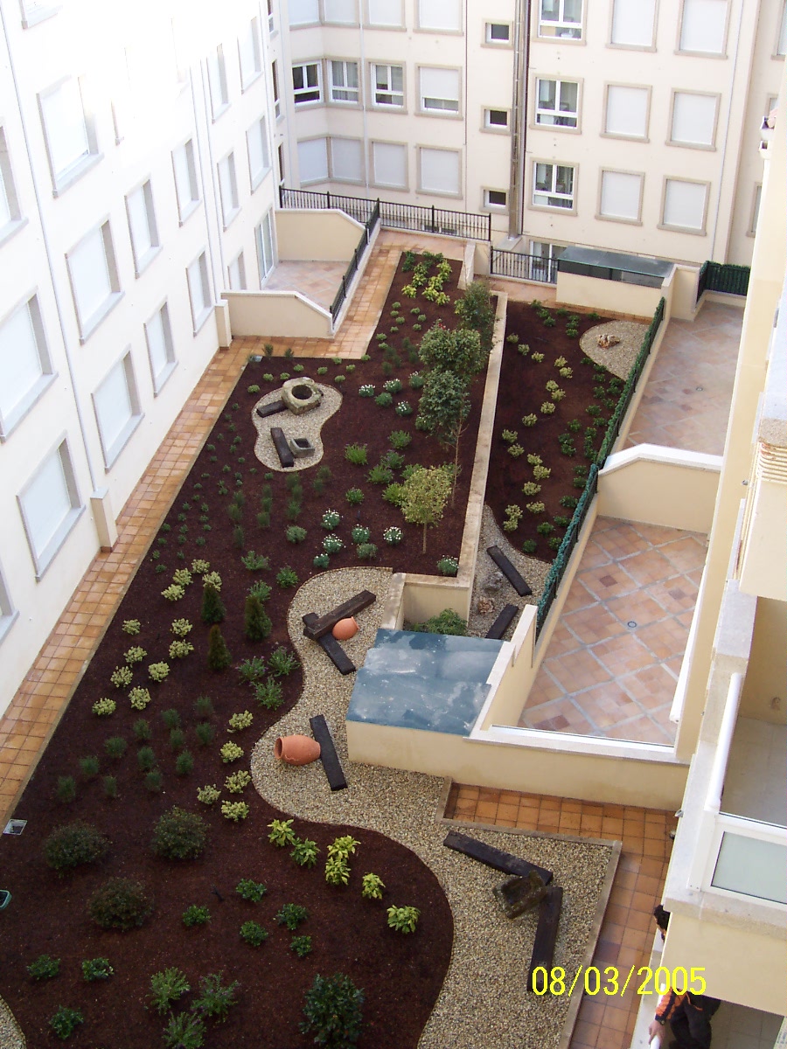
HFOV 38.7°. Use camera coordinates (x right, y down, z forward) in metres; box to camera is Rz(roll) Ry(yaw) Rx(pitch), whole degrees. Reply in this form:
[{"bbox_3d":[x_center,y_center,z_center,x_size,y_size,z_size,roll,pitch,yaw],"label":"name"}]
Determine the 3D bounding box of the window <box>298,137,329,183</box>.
[{"bbox_3d":[-3.032,-13.616,41.819,1.312,1.536,0.160,-22,39,-27],"label":"window"}]

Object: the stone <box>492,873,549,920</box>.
[{"bbox_3d":[1.756,5.117,15.478,0.660,0.260,0.390,-20,38,-24],"label":"stone"}]

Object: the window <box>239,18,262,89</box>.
[{"bbox_3d":[-4.008,-13.274,31.580,0.150,1.622,2.166,3,35,7],"label":"window"}]

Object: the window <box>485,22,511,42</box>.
[{"bbox_3d":[3.442,-16.128,36.703,0.896,0.624,0.160,15,38,23],"label":"window"}]

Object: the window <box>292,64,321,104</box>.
[{"bbox_3d":[-3.194,-16.021,40.740,1.159,1.481,0.150,-17,37,-21],"label":"window"}]

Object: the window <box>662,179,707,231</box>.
[{"bbox_3d":[9.674,-10.614,37.259,1.357,1.592,0.150,15,38,23],"label":"window"}]

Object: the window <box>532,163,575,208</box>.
[{"bbox_3d":[5.591,-11.745,38.835,1.491,1.531,0.170,17,38,26],"label":"window"}]

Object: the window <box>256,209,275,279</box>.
[{"bbox_3d":[-4.024,-8.580,34.679,0.170,1.881,2.037,2,34,6],"label":"window"}]

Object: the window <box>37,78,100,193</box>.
[{"bbox_3d":[-5.918,-7.180,20.274,0.170,1.602,2.244,2,34,6],"label":"window"}]

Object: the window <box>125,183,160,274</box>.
[{"bbox_3d":[-5.406,-6.415,24.205,0.150,1.642,1.552,3,35,7],"label":"window"}]

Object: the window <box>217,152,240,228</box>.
[{"bbox_3d":[-4.519,-9.074,30.268,0.170,1.647,1.621,2,34,6],"label":"window"}]

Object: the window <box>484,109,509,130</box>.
[{"bbox_3d":[3.576,-14.000,38.738,0.882,0.574,0.150,15,38,23],"label":"window"}]

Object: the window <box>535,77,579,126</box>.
[{"bbox_3d":[5.404,-13.911,37.069,1.424,1.520,0.160,15,38,23],"label":"window"}]

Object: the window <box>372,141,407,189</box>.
[{"bbox_3d":[-0.121,-13.212,41.107,1.424,1.632,0.160,15,38,23],"label":"window"}]

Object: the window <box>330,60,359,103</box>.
[{"bbox_3d":[-1.751,-16.025,40.587,1.265,1.476,0.170,17,38,26],"label":"window"}]

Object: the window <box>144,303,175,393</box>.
[{"bbox_3d":[-5.335,-4.040,25.512,0.160,1.616,1.440,3,35,7],"label":"window"}]

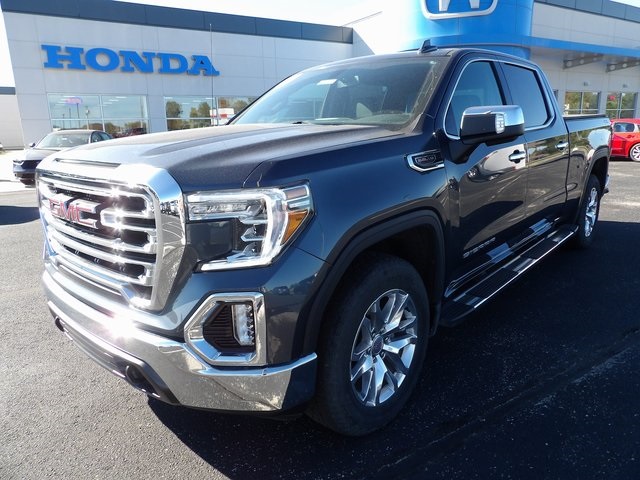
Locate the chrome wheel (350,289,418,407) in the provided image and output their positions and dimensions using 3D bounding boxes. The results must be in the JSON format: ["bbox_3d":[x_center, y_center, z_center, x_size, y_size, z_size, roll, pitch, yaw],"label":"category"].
[{"bbox_3d":[0.242,0.481,2.086,0.200,0.540,0.540,9,18,42],"label":"chrome wheel"}]

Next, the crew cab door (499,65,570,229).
[{"bbox_3d":[1.667,-0.750,3.469,0.290,1.230,1.050,9,18,42],"label":"crew cab door"}]

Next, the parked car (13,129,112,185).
[{"bbox_3d":[-6.881,-2.396,12.791,1.850,1.450,4.830,-4,12,-9],"label":"parked car"}]

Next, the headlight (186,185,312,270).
[{"bbox_3d":[-0.251,-0.045,1.535,0.330,0.280,0.350,9,18,42],"label":"headlight"}]

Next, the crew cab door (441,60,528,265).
[{"bbox_3d":[0.932,-0.524,2.711,0.300,1.240,1.170,9,18,42],"label":"crew cab door"}]

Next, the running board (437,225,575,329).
[{"bbox_3d":[1.446,0.196,3.220,0.180,0.090,2.490,9,18,42],"label":"running board"}]

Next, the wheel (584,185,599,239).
[{"bbox_3d":[2.817,-0.299,4.770,0.200,0.540,0.540,9,18,42],"label":"wheel"}]

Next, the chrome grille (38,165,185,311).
[{"bbox_3d":[-1.000,-0.059,1.945,1.340,0.500,0.200,9,18,42],"label":"chrome grille"}]

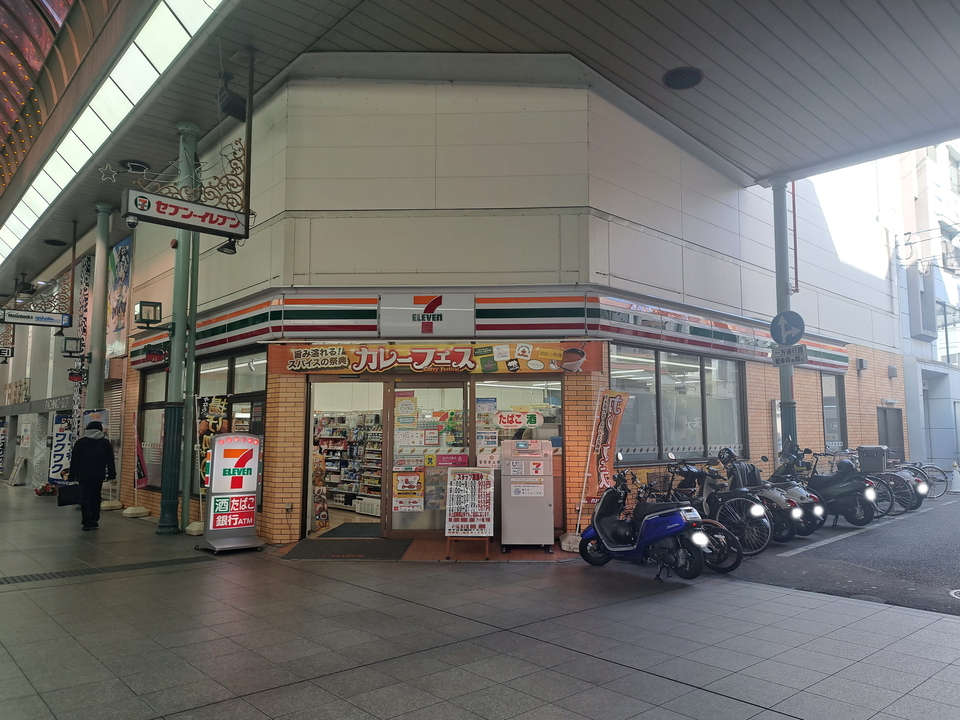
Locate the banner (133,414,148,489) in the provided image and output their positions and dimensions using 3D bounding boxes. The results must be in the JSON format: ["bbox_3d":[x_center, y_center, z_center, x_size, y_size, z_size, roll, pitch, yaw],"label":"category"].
[{"bbox_3d":[-6.450,1.738,12.869,0.180,1.460,0.400,-4,-7,33],"label":"banner"}]

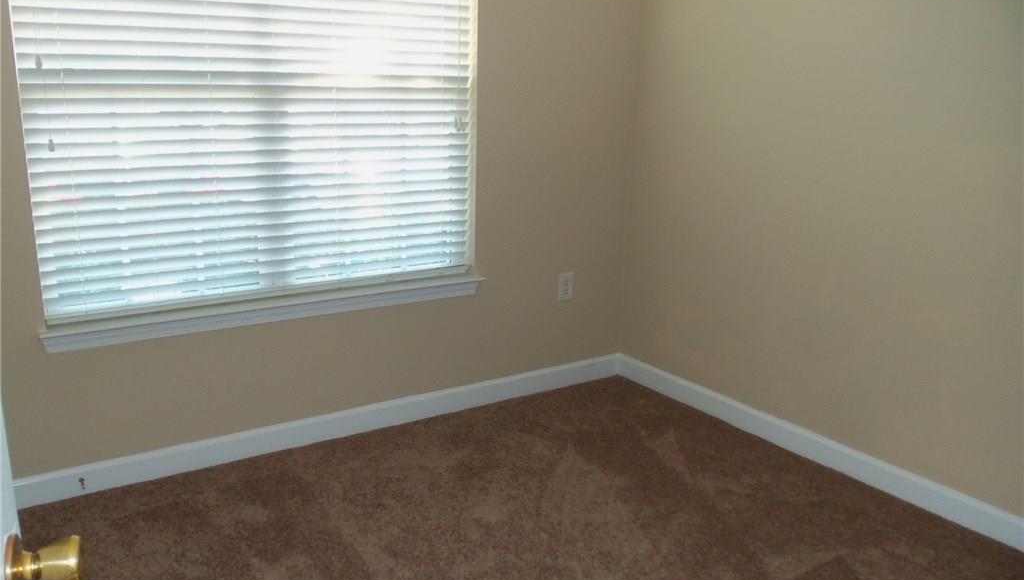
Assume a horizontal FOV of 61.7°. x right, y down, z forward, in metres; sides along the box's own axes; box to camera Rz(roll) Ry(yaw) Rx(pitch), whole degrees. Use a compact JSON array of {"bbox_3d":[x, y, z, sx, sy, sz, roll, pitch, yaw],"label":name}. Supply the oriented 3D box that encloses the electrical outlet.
[{"bbox_3d":[0.240,-0.015,3.771,0.071,0.115,0.009,-8,17,-34],"label":"electrical outlet"}]

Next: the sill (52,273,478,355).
[{"bbox_3d":[-0.798,0.064,3.084,1.601,0.075,0.090,-8,17,-34],"label":"sill"}]

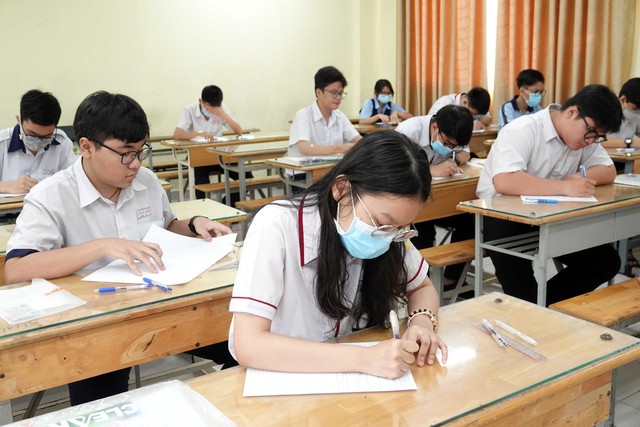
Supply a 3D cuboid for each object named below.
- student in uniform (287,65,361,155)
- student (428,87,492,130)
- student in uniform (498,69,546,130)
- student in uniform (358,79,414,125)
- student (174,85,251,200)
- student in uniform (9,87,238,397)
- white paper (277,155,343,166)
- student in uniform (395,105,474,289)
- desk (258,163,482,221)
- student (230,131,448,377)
[{"bbox_3d":[0.071,-0.323,4.491,0.540,1.330,0.620,-9,14,-31],"label":"student in uniform"},{"bbox_3d":[1.321,-0.613,6.152,0.580,1.130,0.650,-9,14,-31],"label":"student"},{"bbox_3d":[1.577,-0.475,5.106,0.520,1.270,0.600,-9,14,-31],"label":"student in uniform"},{"bbox_3d":[0.724,-0.805,6.977,0.570,1.210,0.620,-9,14,-31],"label":"student in uniform"},{"bbox_3d":[-1.012,-0.575,6.130,0.620,1.230,0.620,-9,14,-31],"label":"student"},{"bbox_3d":[-0.626,0.245,2.089,0.660,1.250,0.600,-9,14,-31],"label":"student in uniform"},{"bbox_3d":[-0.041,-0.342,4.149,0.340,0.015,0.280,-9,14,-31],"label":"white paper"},{"bbox_3d":[0.677,-0.084,3.808,0.560,1.100,0.640,-9,14,-31],"label":"student in uniform"},{"bbox_3d":[0.307,-0.011,4.365,1.200,0.755,0.440,-9,14,-31],"label":"desk"},{"bbox_3d":[0.007,0.393,1.491,0.540,1.160,0.600,-9,14,-31],"label":"student"}]

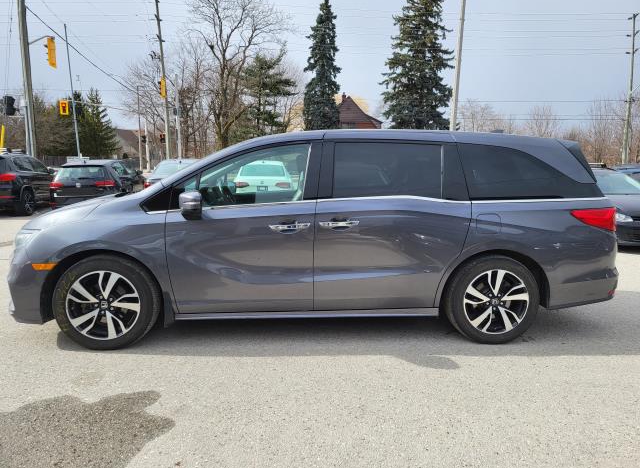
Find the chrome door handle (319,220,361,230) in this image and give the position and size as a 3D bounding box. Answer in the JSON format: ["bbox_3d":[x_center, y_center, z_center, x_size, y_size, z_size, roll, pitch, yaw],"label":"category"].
[{"bbox_3d":[0.146,-0.063,3.591,0.310,0.070,0.060,0,9,-5],"label":"chrome door handle"}]

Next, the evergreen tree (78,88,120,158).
[{"bbox_3d":[-24.450,-11.451,53.686,4.500,9.290,4.500,0,8,0],"label":"evergreen tree"}]

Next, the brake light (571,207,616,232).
[{"bbox_3d":[2.162,-0.119,3.882,0.450,0.210,0.250,0,9,-5],"label":"brake light"}]

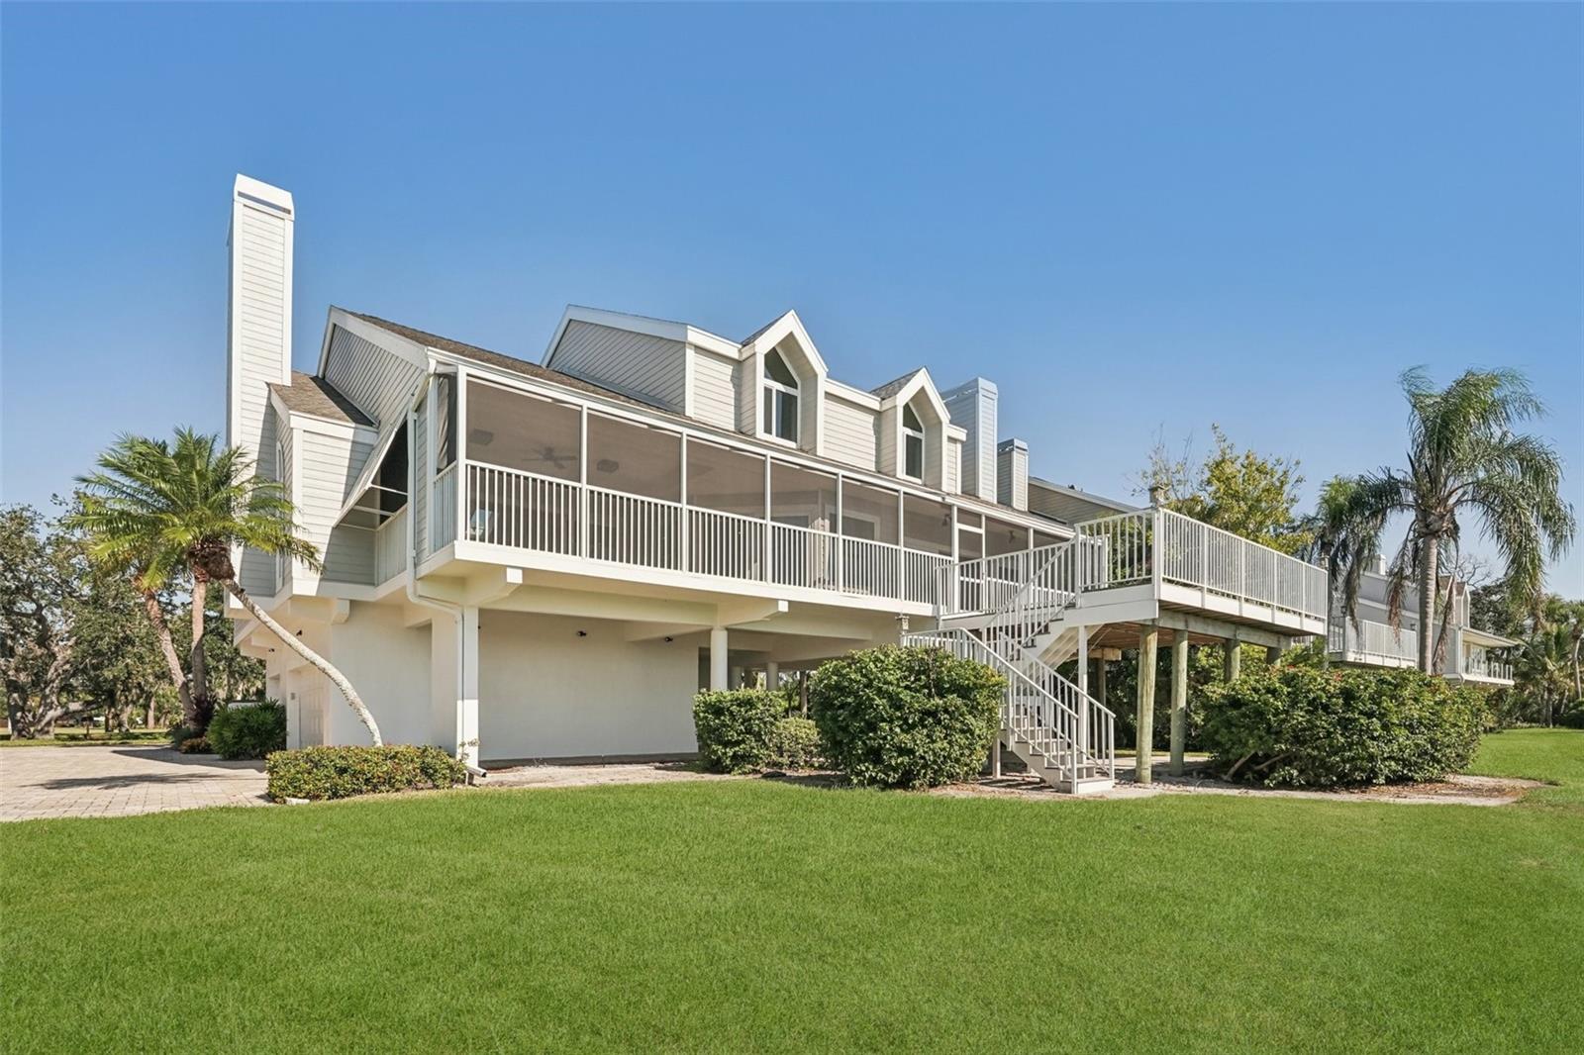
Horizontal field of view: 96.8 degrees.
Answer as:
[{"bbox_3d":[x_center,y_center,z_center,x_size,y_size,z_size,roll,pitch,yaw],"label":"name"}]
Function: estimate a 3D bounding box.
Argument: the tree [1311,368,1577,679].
[{"bbox_3d":[16.047,0.608,17.300,5.100,8.700,4.900,8,-12,-40],"label":"tree"}]

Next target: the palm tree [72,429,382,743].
[{"bbox_3d":[-9.750,1.115,12.200,4.400,5.300,3.800,8,-12,-40],"label":"palm tree"}]

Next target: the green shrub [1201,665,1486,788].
[{"bbox_3d":[10.387,3.689,13.200,3.700,2.000,3.800,8,-12,-40],"label":"green shrub"}]

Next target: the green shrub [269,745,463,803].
[{"bbox_3d":[-5.815,3.357,9.600,2.300,0.600,1.000,8,-12,-40],"label":"green shrub"}]

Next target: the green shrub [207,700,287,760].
[{"bbox_3d":[-11.851,4.410,15.300,1.500,1.250,1.450,8,-12,-40],"label":"green shrub"}]

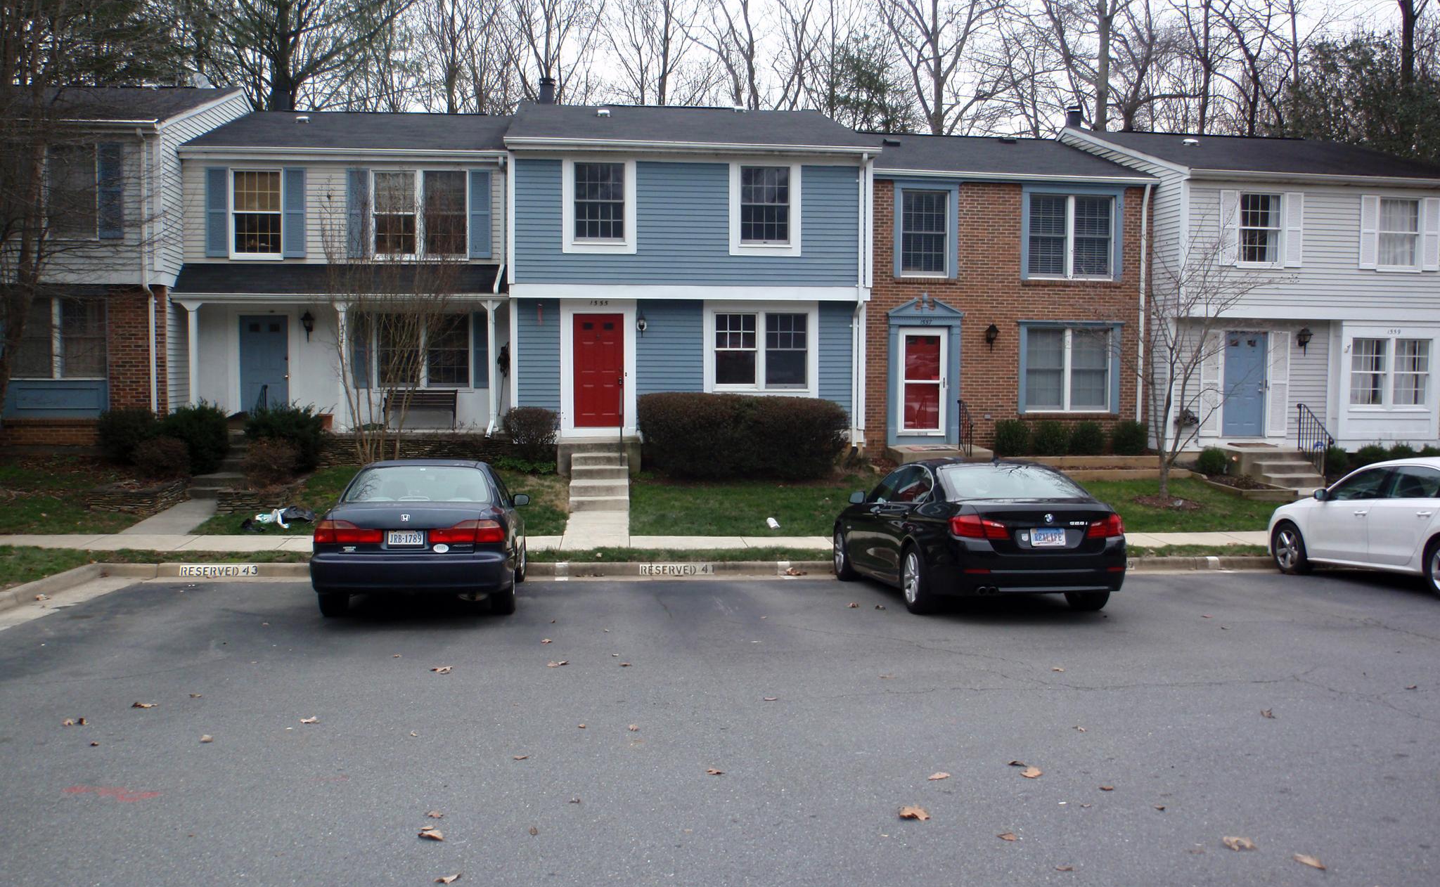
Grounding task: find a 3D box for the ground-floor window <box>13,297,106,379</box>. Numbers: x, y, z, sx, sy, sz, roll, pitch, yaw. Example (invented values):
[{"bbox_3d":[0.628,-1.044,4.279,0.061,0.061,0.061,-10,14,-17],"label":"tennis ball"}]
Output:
[{"bbox_3d":[-11.286,-1.807,19.900,1.520,1.380,0.120,0,4,-5],"label":"ground-floor window"}]

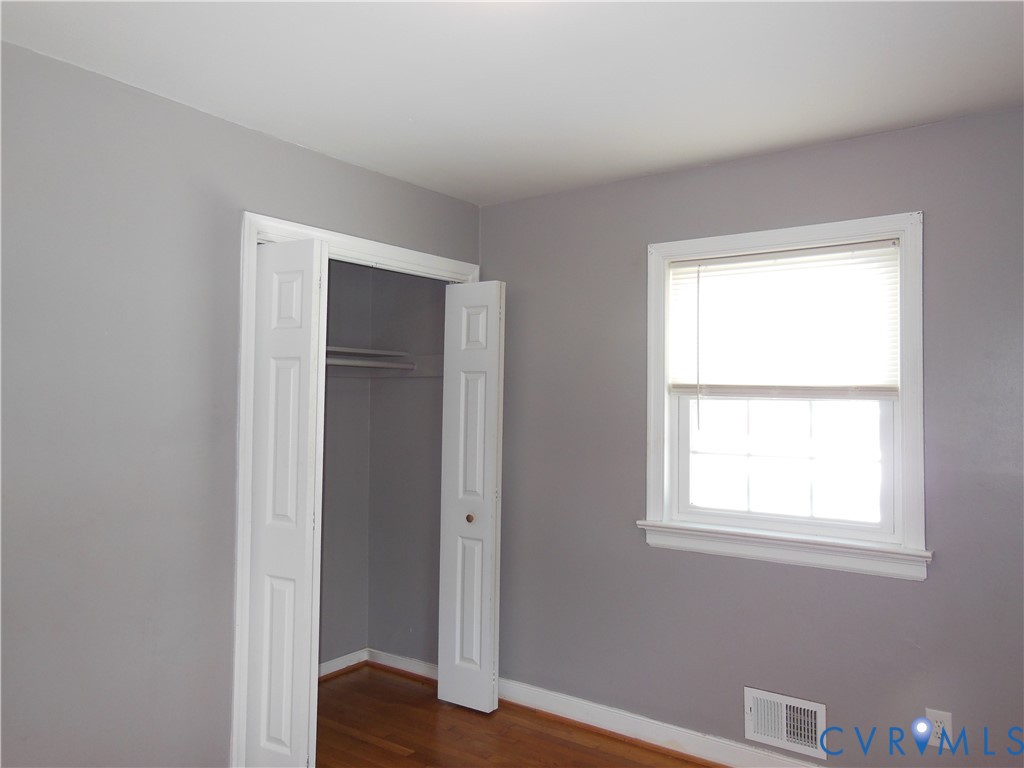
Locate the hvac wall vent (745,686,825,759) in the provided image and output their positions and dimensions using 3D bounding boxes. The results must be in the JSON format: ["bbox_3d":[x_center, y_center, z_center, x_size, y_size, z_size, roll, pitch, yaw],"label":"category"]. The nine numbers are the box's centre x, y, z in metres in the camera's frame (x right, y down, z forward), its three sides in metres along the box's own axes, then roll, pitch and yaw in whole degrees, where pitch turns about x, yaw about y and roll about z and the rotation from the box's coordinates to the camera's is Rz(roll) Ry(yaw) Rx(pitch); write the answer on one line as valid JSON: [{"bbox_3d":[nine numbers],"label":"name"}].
[{"bbox_3d":[1.030,1.280,2.796,0.300,0.197,0.025,0,-2,36],"label":"hvac wall vent"}]

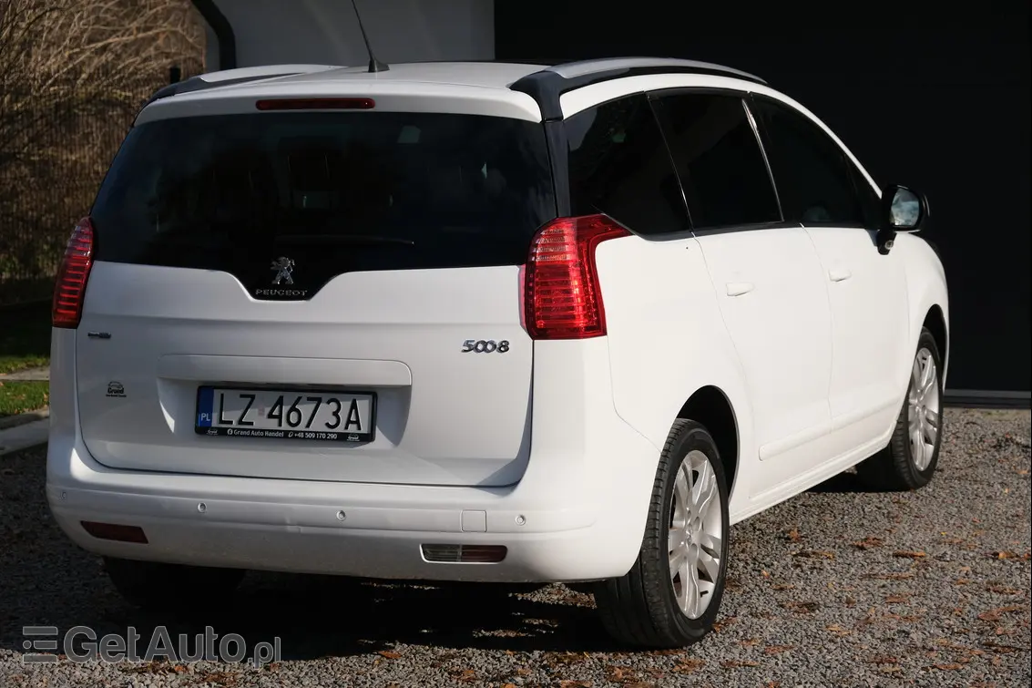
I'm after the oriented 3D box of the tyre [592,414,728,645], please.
[{"bbox_3d":[0.411,0.527,6.681,0.225,0.650,0.650,1,6,23],"label":"tyre"}]

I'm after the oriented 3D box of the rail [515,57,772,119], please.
[{"bbox_3d":[0.443,-0.769,7.102,0.155,0.175,2.020,1,6,23],"label":"rail"}]

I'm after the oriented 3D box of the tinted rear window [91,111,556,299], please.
[{"bbox_3d":[-0.560,-0.352,6.330,1.410,0.530,0.095,1,-18,23],"label":"tinted rear window"}]

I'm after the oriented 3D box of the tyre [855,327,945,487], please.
[{"bbox_3d":[1.480,0.246,9.175,0.225,0.650,0.650,1,6,23],"label":"tyre"}]

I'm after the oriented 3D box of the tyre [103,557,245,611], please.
[{"bbox_3d":[-1.013,0.490,7.292,0.225,0.650,0.650,1,6,23],"label":"tyre"}]

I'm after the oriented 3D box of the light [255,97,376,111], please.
[{"bbox_3d":[-0.540,-0.641,6.360,0.360,0.033,0.040,1,6,23],"label":"light"}]

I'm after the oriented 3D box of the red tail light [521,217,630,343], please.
[{"bbox_3d":[0.161,-0.178,6.119,0.215,0.315,0.310,1,6,23],"label":"red tail light"}]

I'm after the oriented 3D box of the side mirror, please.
[{"bbox_3d":[1.371,-0.437,8.398,0.180,0.245,0.140,1,6,23],"label":"side mirror"}]

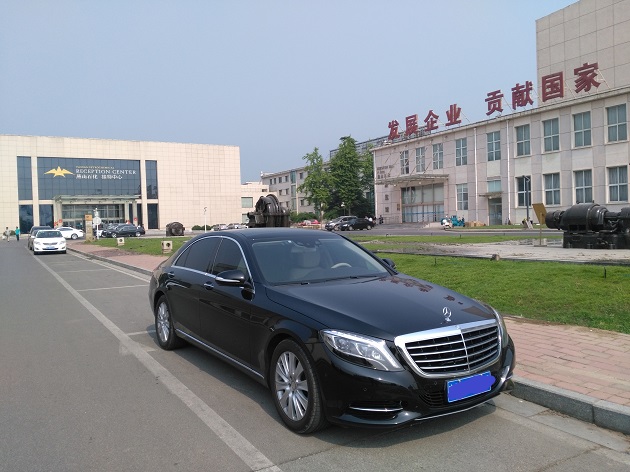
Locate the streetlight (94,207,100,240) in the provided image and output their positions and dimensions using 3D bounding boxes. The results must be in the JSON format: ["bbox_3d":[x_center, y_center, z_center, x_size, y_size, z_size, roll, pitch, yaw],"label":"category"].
[{"bbox_3d":[-24.315,-1.354,57.000,0.650,3.600,0.500,-3,2,-31],"label":"streetlight"}]

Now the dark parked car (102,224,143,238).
[{"bbox_3d":[-22.939,-0.592,61.500,4.850,1.480,1.840,-3,2,-32],"label":"dark parked car"}]

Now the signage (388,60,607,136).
[{"bbox_3d":[17.111,-13.843,55.970,0.350,2.360,29.280,-3,2,-29],"label":"signage"}]

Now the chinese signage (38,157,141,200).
[{"bbox_3d":[-39.491,-10.113,90.207,16.610,7.180,0.300,-3,2,-30],"label":"chinese signage"}]

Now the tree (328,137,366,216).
[{"bbox_3d":[5.053,-8.269,78.000,5.800,14.000,5.800,-2,2,0],"label":"tree"}]

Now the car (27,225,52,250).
[{"bbox_3d":[-20.676,0.231,38.726,1.820,1.680,4.600,-3,2,-30],"label":"car"}]

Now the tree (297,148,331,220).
[{"bbox_3d":[0.261,-7.161,76.000,5.000,11.940,5.000,-2,2,0],"label":"tree"}]

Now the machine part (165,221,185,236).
[{"bbox_3d":[-16.126,-0.739,58.800,1.620,1.500,2.100,-3,2,-31],"label":"machine part"}]

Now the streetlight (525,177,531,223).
[{"bbox_3d":[17.103,-2.898,41.000,0.550,3.860,0.250,-3,2,-30],"label":"streetlight"}]

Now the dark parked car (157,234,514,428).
[{"bbox_3d":[-0.372,0.658,5.690,1.950,1.490,5.250,-3,2,-33],"label":"dark parked car"}]

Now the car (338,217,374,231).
[{"bbox_3d":[5.490,-1.492,65.500,4.600,1.470,1.780,-3,2,-31],"label":"car"}]

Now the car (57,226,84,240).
[{"bbox_3d":[-31.686,-0.289,64.000,4.750,1.460,1.820,-2,2,-28],"label":"car"}]

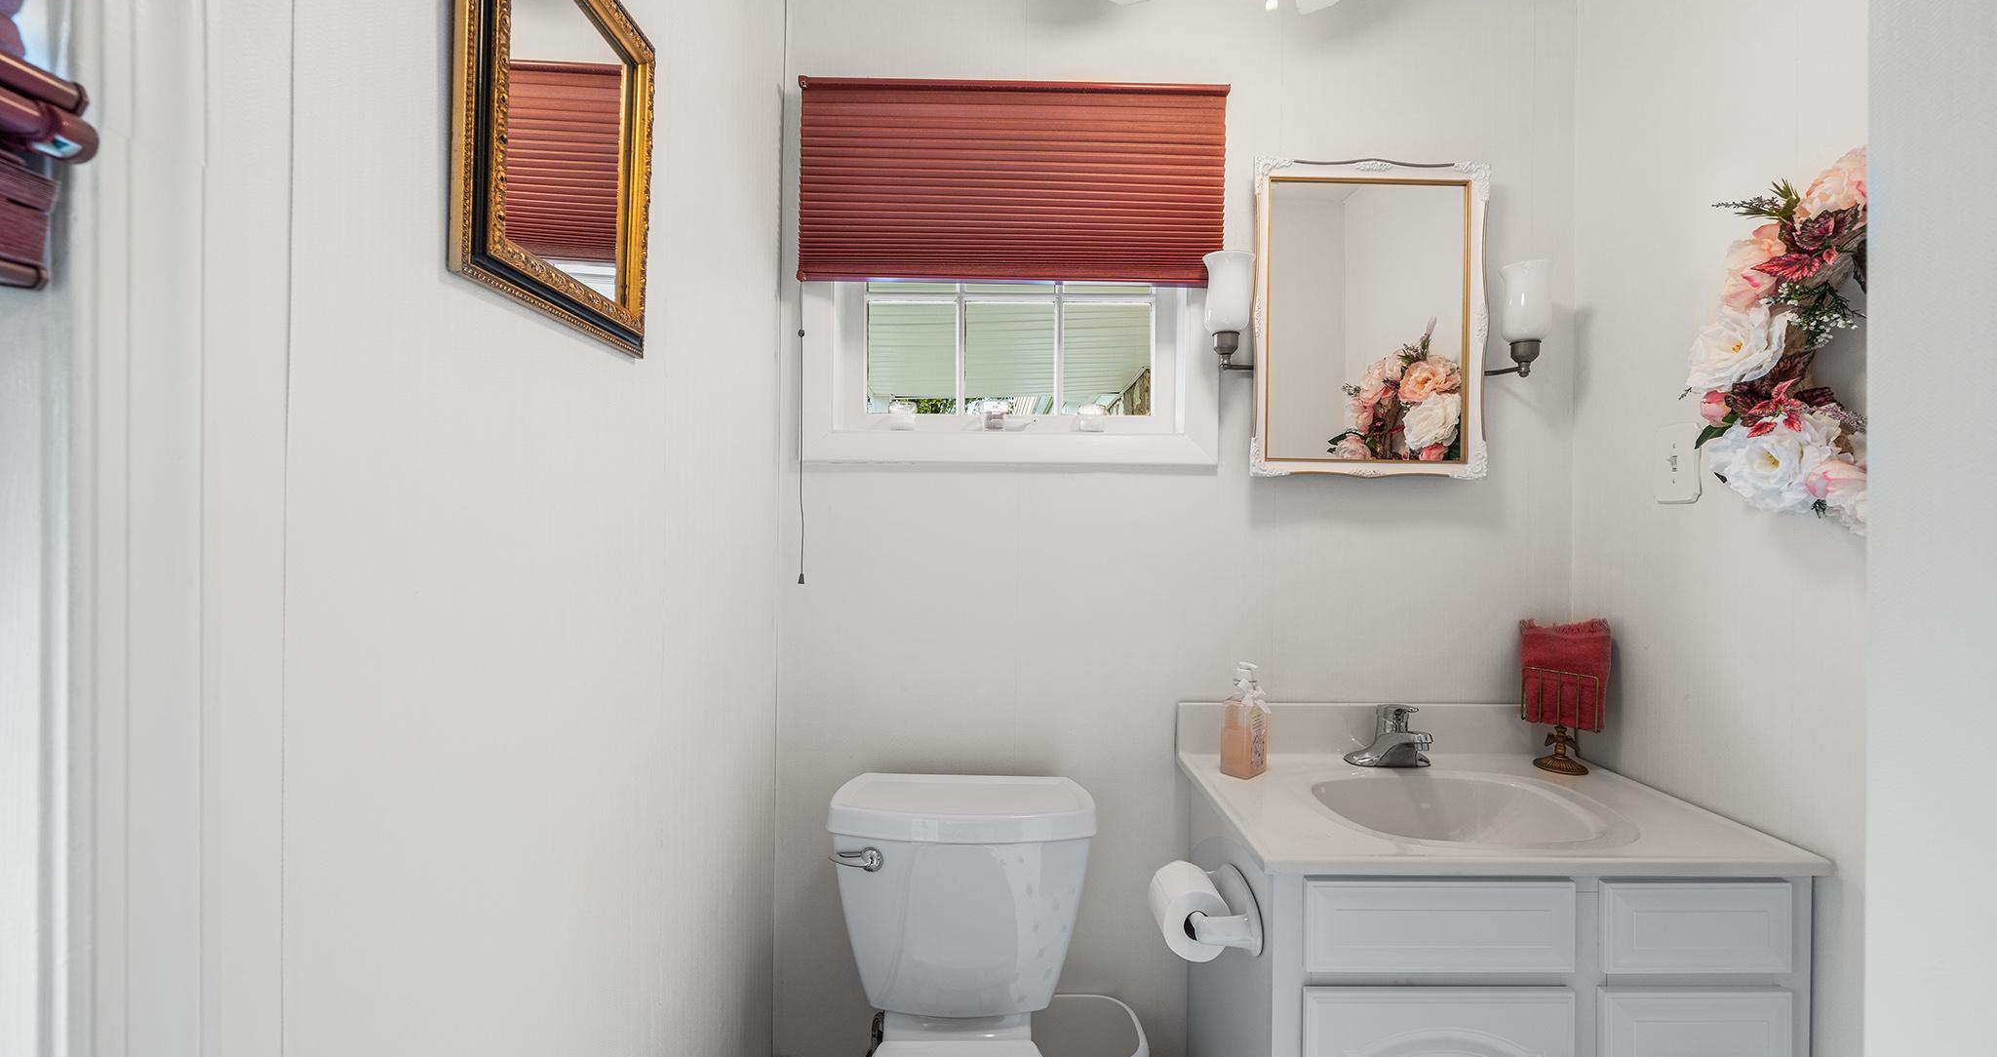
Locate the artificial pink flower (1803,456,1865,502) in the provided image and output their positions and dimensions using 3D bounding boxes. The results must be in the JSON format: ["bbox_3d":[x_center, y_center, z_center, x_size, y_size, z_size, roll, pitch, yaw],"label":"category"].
[{"bbox_3d":[1.088,-0.062,0.933,0.070,0.064,0.085,1,0,-1],"label":"artificial pink flower"}]

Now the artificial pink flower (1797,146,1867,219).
[{"bbox_3d":[1.084,-0.440,0.923,0.080,0.110,0.110,1,0,-1],"label":"artificial pink flower"}]

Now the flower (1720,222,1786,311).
[{"bbox_3d":[1.095,-0.380,1.048,0.080,0.115,0.105,1,0,24],"label":"flower"}]

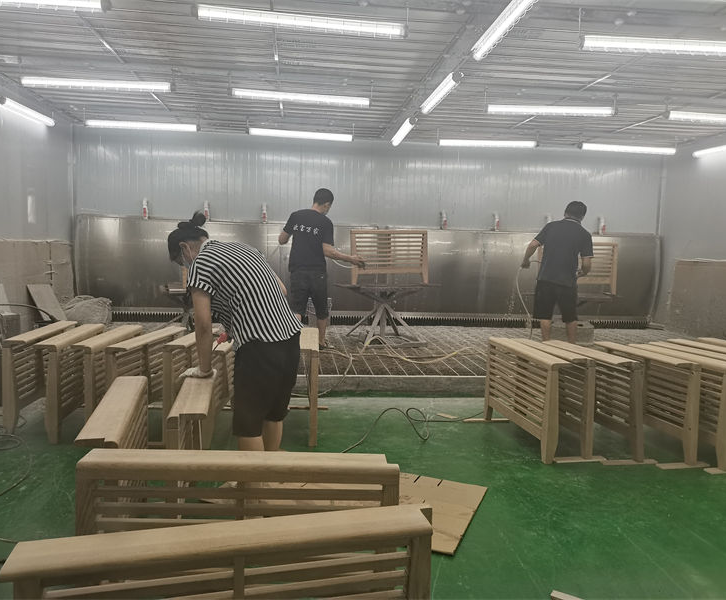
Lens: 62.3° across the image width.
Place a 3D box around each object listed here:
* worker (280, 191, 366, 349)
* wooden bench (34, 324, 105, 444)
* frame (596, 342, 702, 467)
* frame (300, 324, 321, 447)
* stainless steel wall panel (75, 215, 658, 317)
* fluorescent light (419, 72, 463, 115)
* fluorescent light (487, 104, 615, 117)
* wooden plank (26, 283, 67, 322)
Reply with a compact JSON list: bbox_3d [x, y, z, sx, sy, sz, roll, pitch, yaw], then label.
[{"bbox_3d":[-0.449,-0.310,6.349,0.720,1.660,0.580,4,5,23],"label":"worker"},{"bbox_3d":[-1.962,0.531,4.056,0.129,0.591,0.880,1,5,-7],"label":"wooden bench"},{"bbox_3d":[1.784,0.630,3.899,0.129,0.591,0.880,1,5,-10],"label":"frame"},{"bbox_3d":[-0.372,0.568,4.153,0.129,0.591,0.880,1,5,-5],"label":"frame"},{"bbox_3d":[0.263,-0.424,8.308,8.120,1.220,0.200,1,5,-7],"label":"stainless steel wall panel"},{"bbox_3d":[0.646,-1.722,5.093,0.105,0.085,1.260,1,5,-7],"label":"fluorescent light"},{"bbox_3d":[1.750,-1.757,5.544,1.260,0.085,0.105,1,5,-7],"label":"fluorescent light"},{"bbox_3d":[-3.452,0.121,6.668,0.025,0.664,0.380,-27,1,9],"label":"wooden plank"}]

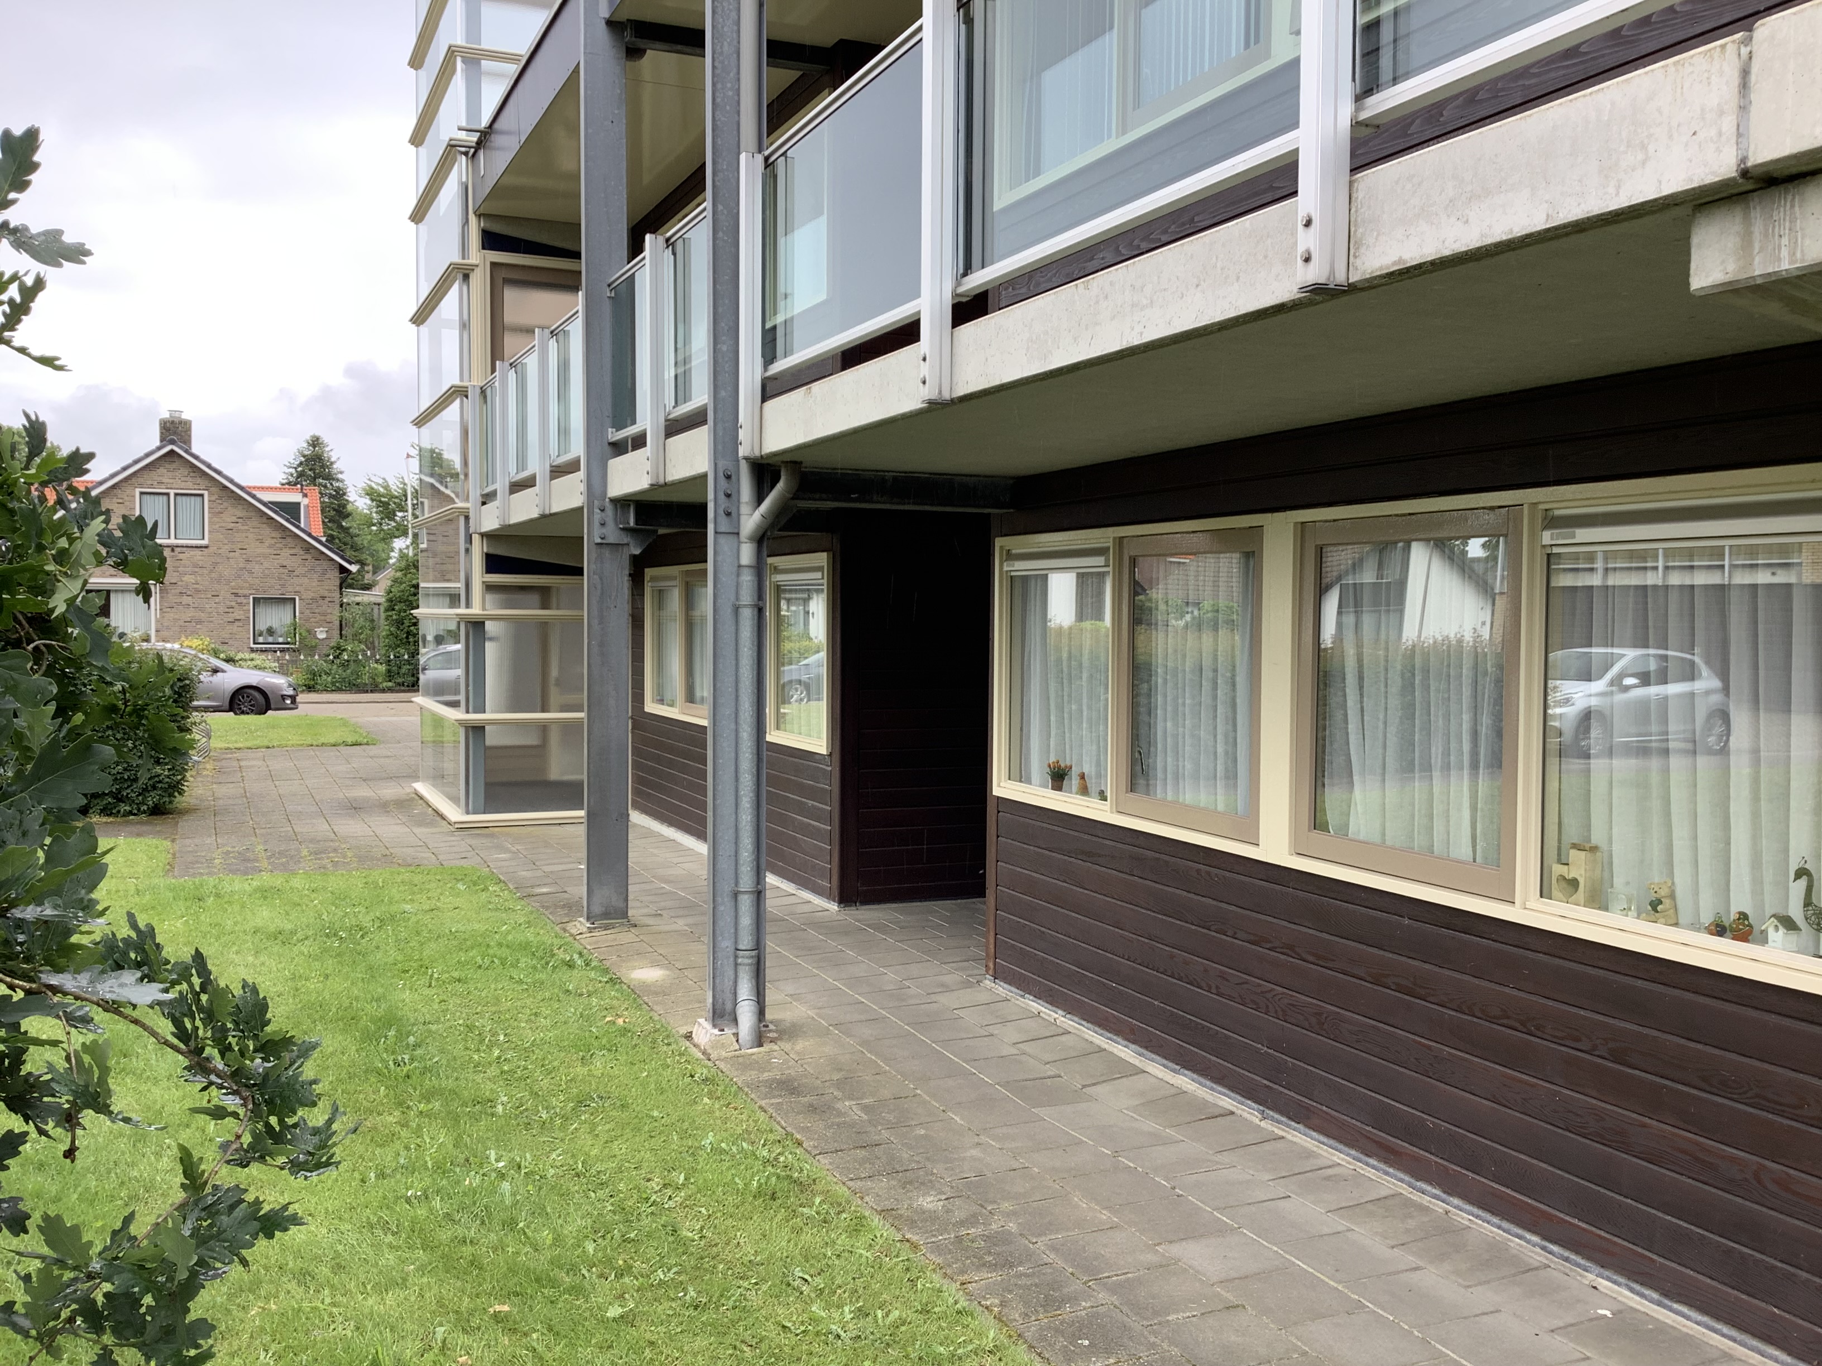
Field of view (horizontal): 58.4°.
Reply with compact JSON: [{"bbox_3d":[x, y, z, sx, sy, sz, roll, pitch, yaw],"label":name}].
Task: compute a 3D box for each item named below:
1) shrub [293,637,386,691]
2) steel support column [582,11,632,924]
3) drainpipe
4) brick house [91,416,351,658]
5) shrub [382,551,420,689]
[{"bbox_3d":[-14.530,-0.516,41.520,2.300,1.400,1.200,-1,3,-19],"label":"shrub"},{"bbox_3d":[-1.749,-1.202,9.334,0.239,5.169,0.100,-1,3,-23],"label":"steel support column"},{"bbox_3d":[-0.599,0.300,6.978,0.279,2.484,0.130,-1,3,-23],"label":"drainpipe"},{"bbox_3d":[-20.617,-3.693,46.544,9.000,7.250,9.000,-1,3,-19],"label":"brick house"},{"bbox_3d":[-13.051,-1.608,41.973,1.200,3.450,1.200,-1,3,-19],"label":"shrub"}]

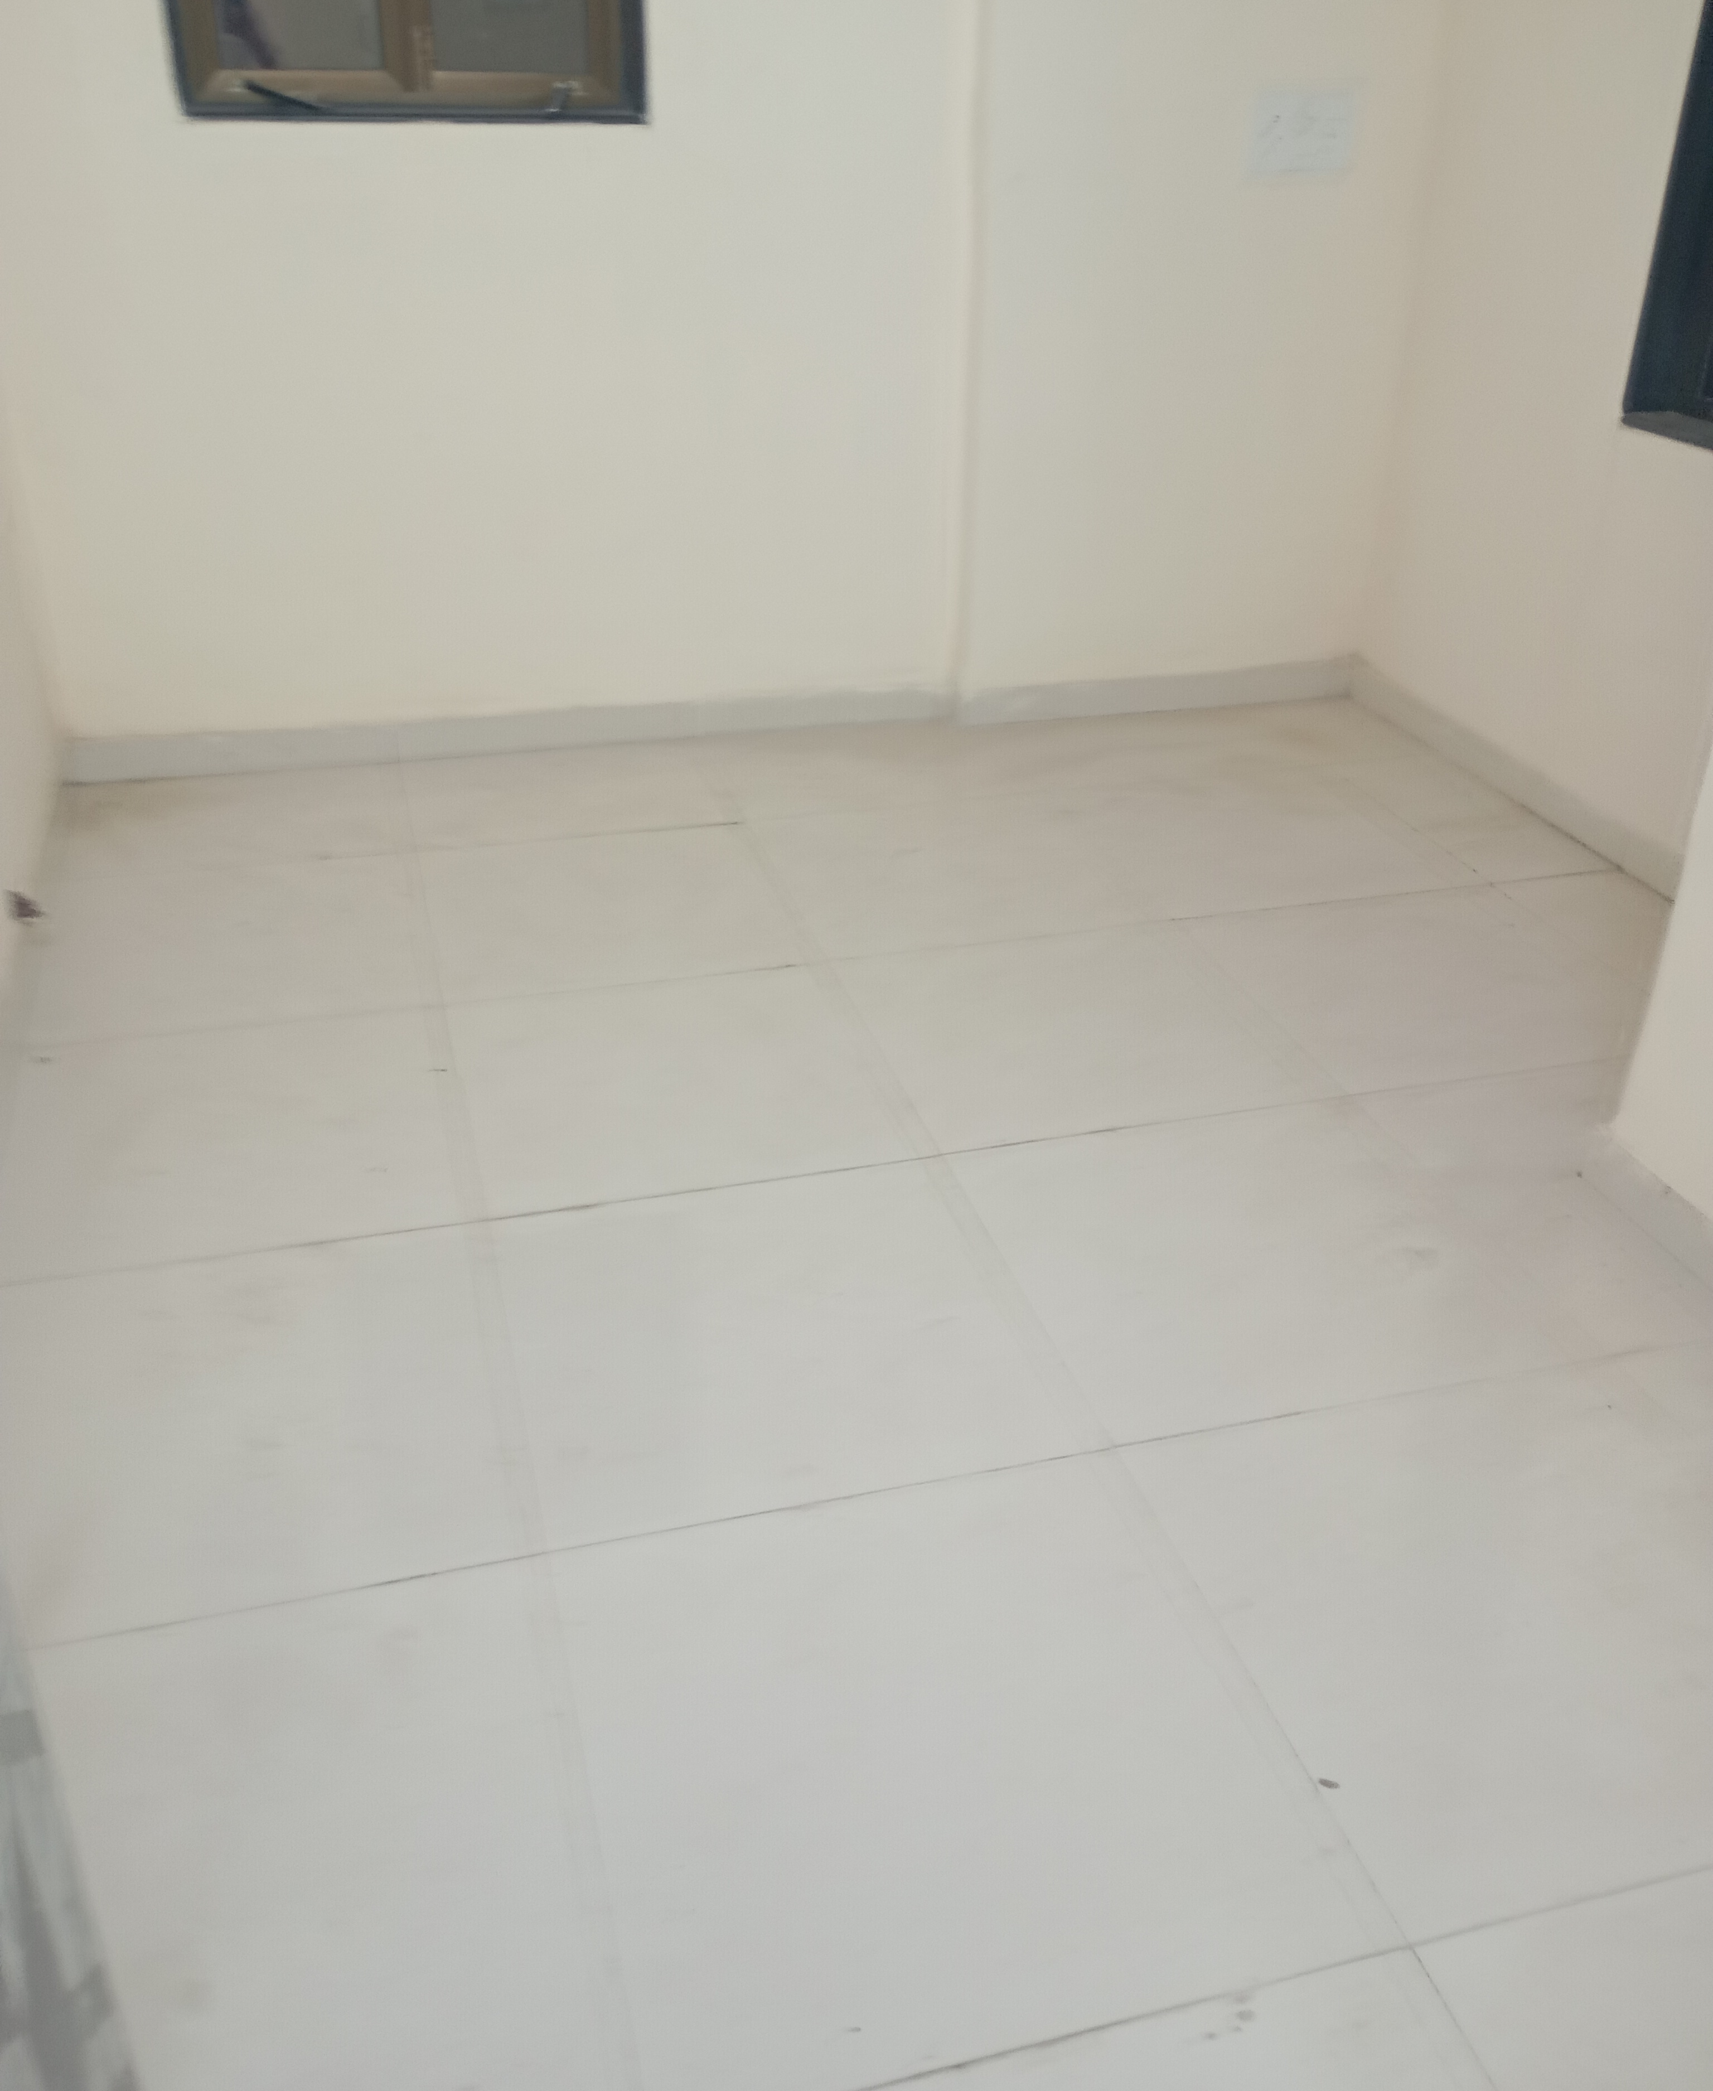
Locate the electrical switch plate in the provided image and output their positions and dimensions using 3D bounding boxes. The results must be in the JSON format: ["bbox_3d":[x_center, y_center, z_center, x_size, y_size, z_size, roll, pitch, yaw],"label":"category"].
[{"bbox_3d":[0.860,-1.756,3.544,0.205,0.148,0.018,-7,29,-13],"label":"electrical switch plate"}]

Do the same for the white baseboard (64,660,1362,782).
[{"bbox_3d":[-0.220,-0.685,3.867,2.730,0.082,0.060,-6,29,-12],"label":"white baseboard"}]

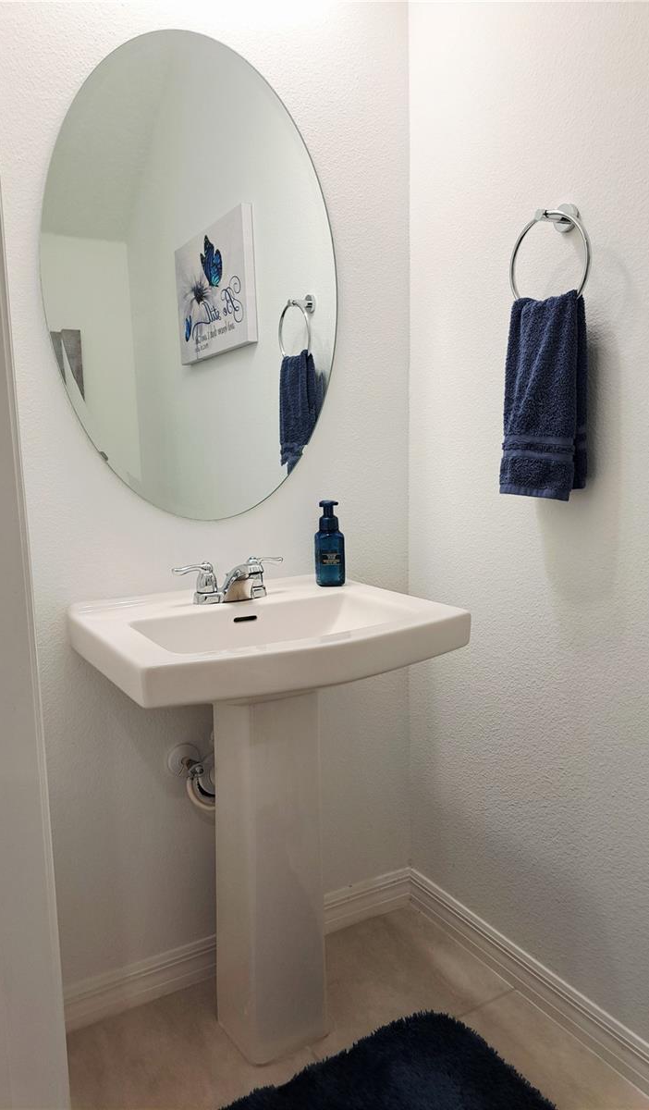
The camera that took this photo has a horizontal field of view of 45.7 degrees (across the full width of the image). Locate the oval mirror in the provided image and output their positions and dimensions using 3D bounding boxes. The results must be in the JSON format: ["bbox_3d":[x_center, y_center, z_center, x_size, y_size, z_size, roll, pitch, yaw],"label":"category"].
[{"bbox_3d":[-0.233,-0.526,1.498,0.607,0.915,0.010,-6,9,-30],"label":"oval mirror"}]

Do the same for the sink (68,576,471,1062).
[{"bbox_3d":[-0.089,0.528,1.412,0.608,0.873,0.535,-6,9,-30],"label":"sink"}]

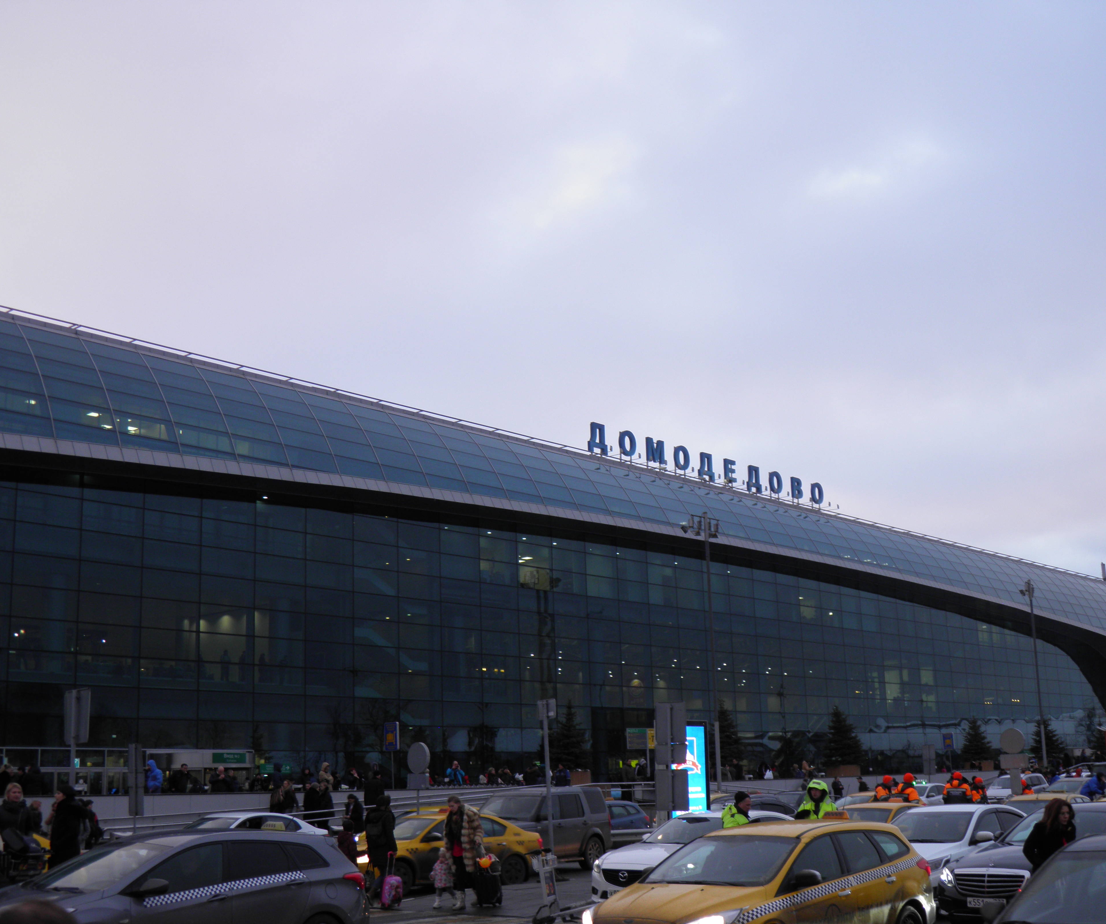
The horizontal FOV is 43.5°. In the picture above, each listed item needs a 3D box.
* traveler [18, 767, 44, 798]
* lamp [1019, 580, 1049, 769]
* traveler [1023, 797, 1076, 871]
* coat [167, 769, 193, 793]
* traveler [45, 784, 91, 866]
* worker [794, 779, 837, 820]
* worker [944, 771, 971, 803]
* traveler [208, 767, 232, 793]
[{"bbox_3d":[-13.795,8.918,36.600,0.420,1.730,0.520,-7,-14,21],"label":"traveler"},{"bbox_3d":[29.022,12.962,83.355,1.000,11.700,1.900,-10,-16,31],"label":"lamp"},{"bbox_3d":[4.938,4.118,13.513,0.450,1.620,0.500,-11,-17,36],"label":"traveler"},{"bbox_3d":[-10.535,9.149,39.198,0.580,0.880,0.380,5,-15,-26],"label":"coat"},{"bbox_3d":[-6.435,5.131,18.303,0.500,1.700,0.550,-4,-14,12],"label":"traveler"},{"bbox_3d":[3.662,5.274,18.997,0.580,1.820,0.420,-4,-13,12],"label":"worker"},{"bbox_3d":[8.918,7.686,30.292,0.580,1.800,0.400,-5,-14,12],"label":"worker"},{"bbox_3d":[-9.512,9.586,39.598,0.560,1.750,0.420,0,-14,-8],"label":"traveler"}]

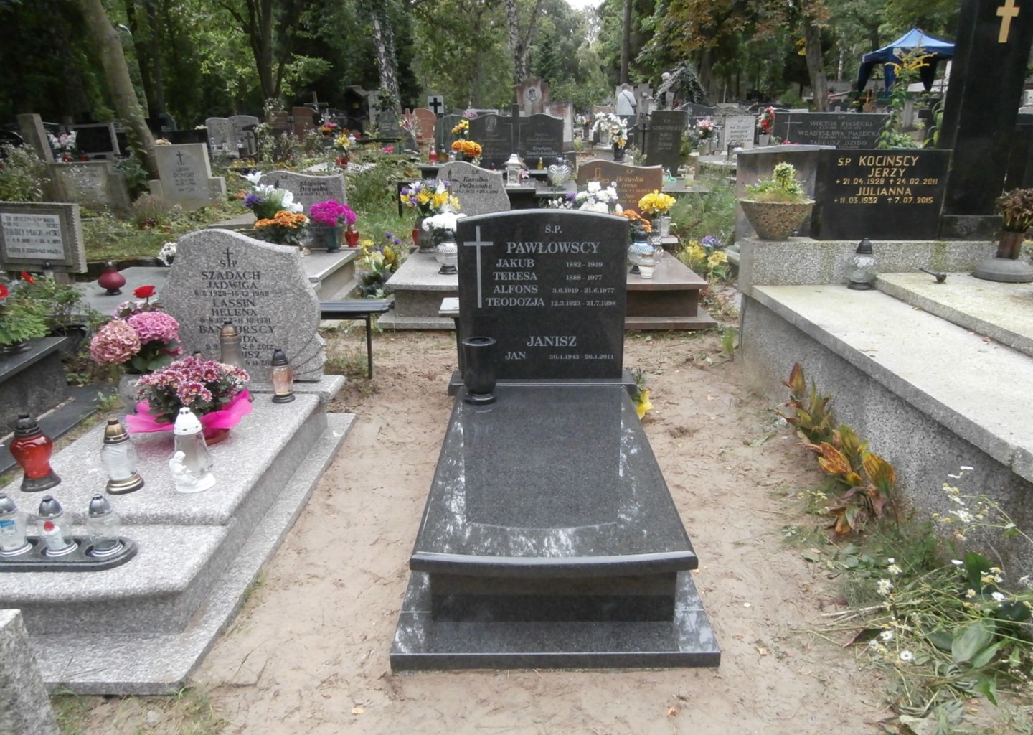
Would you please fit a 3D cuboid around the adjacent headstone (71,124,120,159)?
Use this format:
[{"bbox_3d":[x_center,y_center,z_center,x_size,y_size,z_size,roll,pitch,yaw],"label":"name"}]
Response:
[{"bbox_3d":[-6.387,-3.437,10.858,0.640,0.520,0.160,0,18,0],"label":"adjacent headstone"}]

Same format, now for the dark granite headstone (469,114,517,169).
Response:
[{"bbox_3d":[-0.344,-3.219,10.239,0.666,0.778,0.118,0,18,1],"label":"dark granite headstone"}]

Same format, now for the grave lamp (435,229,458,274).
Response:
[{"bbox_3d":[-0.550,-0.954,5.799,0.220,0.360,0.220,0,17,1],"label":"grave lamp"}]

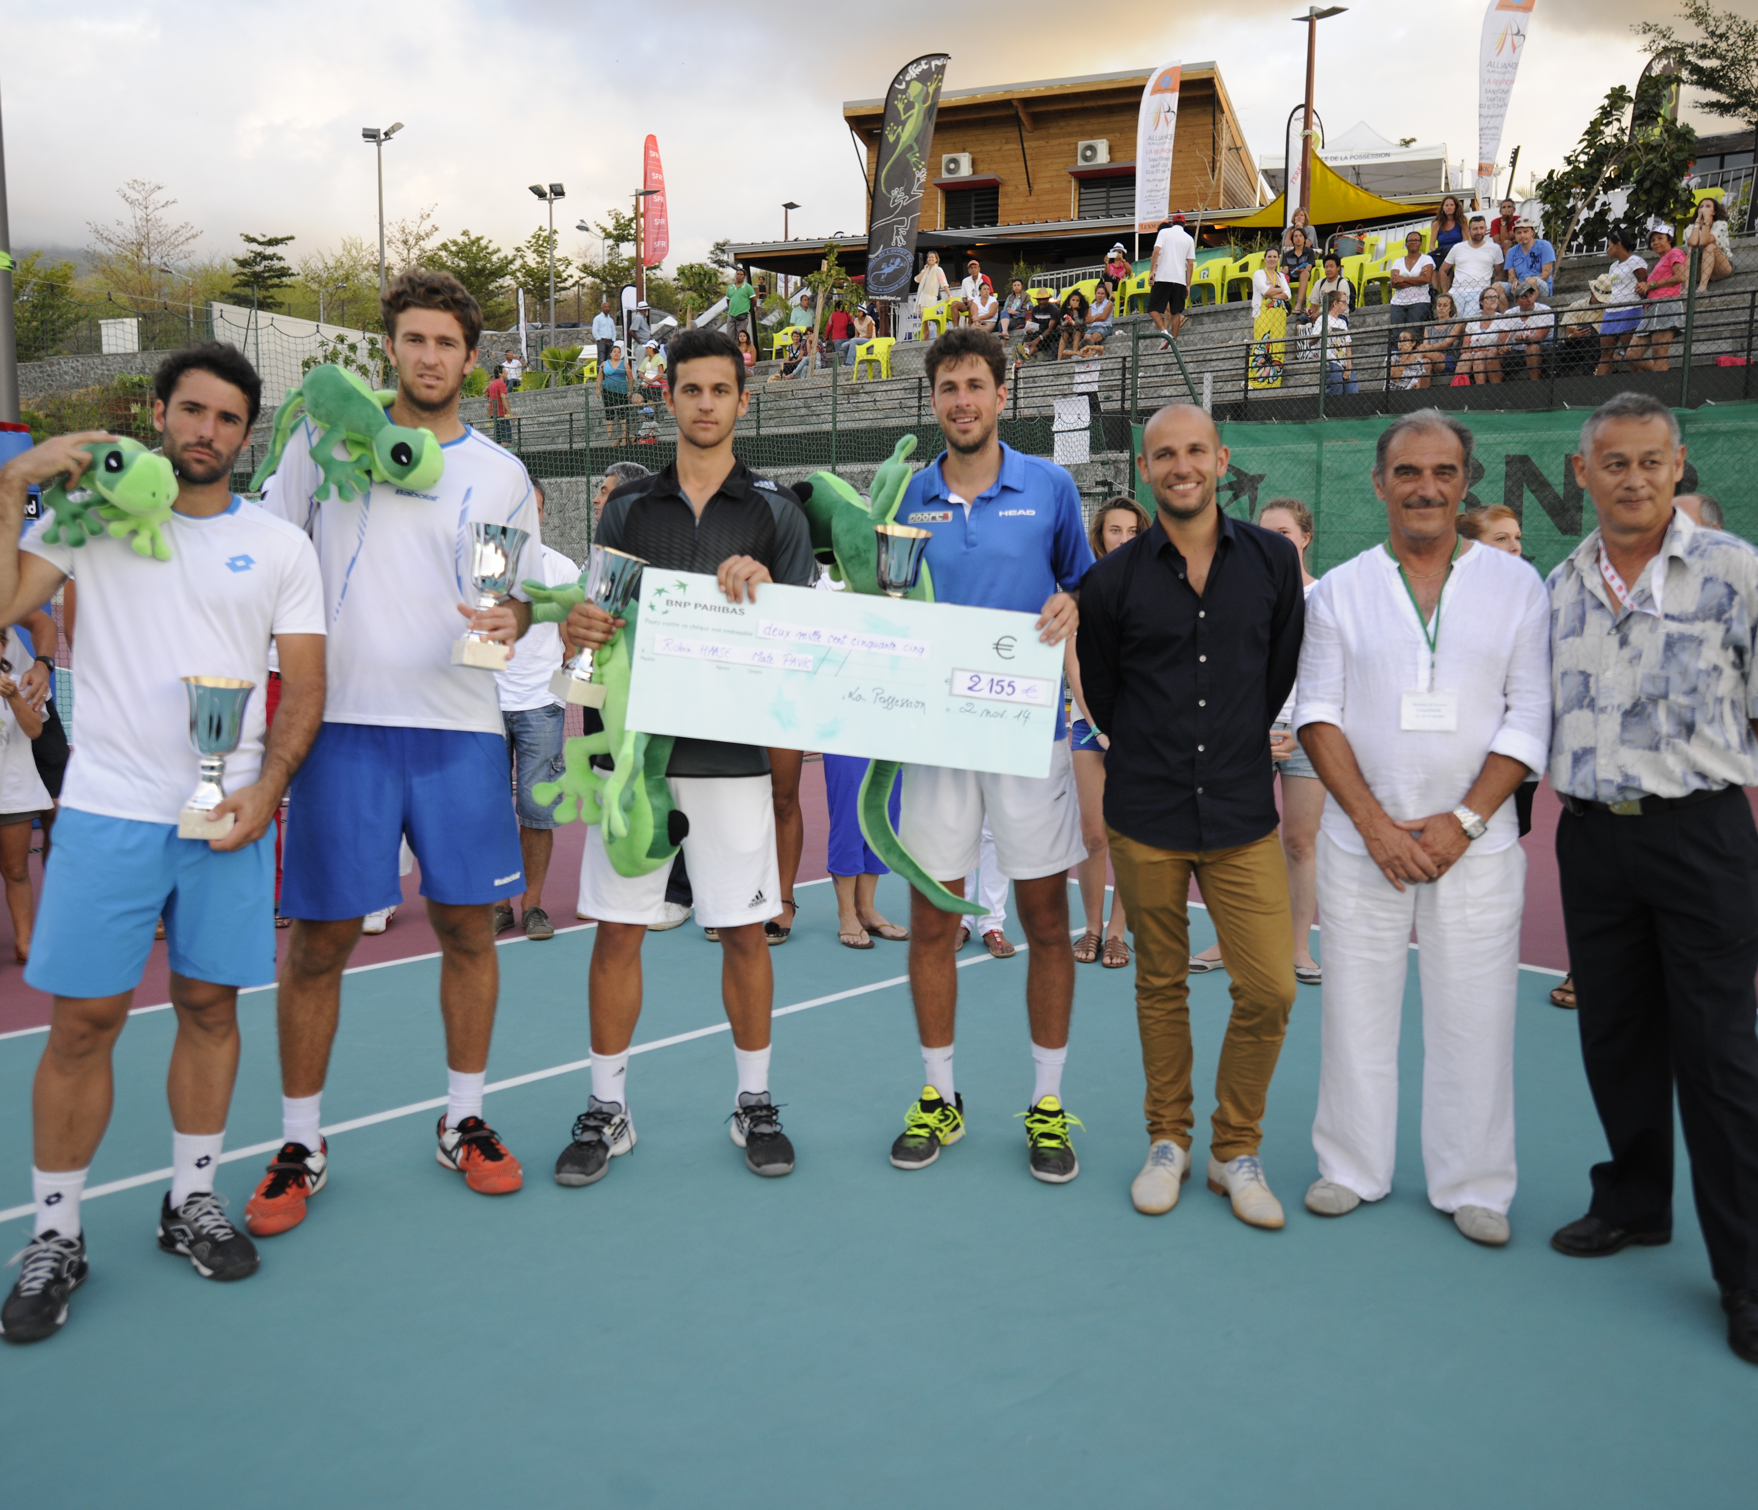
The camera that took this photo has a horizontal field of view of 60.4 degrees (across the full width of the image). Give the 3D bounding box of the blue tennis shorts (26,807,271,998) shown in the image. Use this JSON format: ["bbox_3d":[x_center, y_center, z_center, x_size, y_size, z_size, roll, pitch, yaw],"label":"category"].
[{"bbox_3d":[-1.408,0.270,2.920,0.450,0.420,0.310,-3,8,-32],"label":"blue tennis shorts"}]

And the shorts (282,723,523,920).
[{"bbox_3d":[-1.036,0.112,3.280,0.490,0.460,0.300,-1,7,-18],"label":"shorts"}]

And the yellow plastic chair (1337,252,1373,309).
[{"bbox_3d":[6.343,-6.358,20.335,0.570,0.800,0.560,7,9,44],"label":"yellow plastic chair"}]

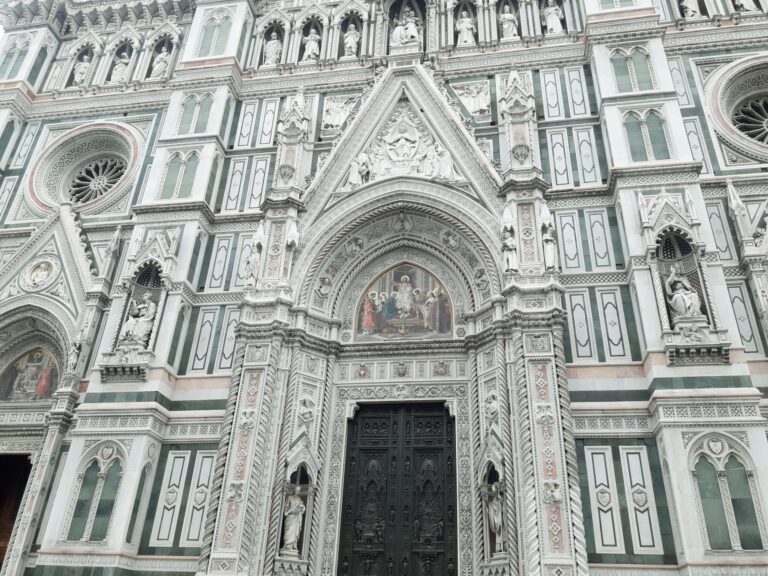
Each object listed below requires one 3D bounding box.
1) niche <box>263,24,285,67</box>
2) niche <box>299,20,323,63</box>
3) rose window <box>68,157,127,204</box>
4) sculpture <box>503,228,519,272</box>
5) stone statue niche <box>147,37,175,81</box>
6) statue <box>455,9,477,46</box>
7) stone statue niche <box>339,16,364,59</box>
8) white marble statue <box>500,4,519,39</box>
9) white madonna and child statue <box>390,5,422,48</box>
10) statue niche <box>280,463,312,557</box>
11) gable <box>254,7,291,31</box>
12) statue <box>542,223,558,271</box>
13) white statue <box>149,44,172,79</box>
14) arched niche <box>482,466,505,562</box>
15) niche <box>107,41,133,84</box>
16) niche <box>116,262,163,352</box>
[{"bbox_3d":[-5.486,-12.037,31.488,1.124,3.133,0.846,-3,-30,10],"label":"niche"},{"bbox_3d":[-3.533,-12.280,31.085,1.200,3.150,0.800,-3,-30,10],"label":"niche"},{"bbox_3d":[-13.843,-5.055,30.322,3.100,3.100,0.400,-3,-30,10],"label":"rose window"},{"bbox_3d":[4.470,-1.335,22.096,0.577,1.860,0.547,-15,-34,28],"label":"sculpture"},{"bbox_3d":[-11.510,-11.884,32.432,1.200,3.150,0.800,-3,-30,10],"label":"stone statue niche"},{"bbox_3d":[3.899,-12.316,29.670,0.965,2.457,0.696,-3,-30,10],"label":"statue"},{"bbox_3d":[-1.583,-12.376,30.755,1.200,3.150,0.800,-3,-30,10],"label":"stone statue niche"},{"bbox_3d":[5.946,-12.664,29.544,0.880,2.350,0.650,-3,-30,10],"label":"white marble statue"},{"bbox_3d":[1.093,-12.468,29.786,1.412,2.785,0.995,-3,-30,10],"label":"white madonna and child statue"},{"bbox_3d":[-2.999,7.264,20.581,0.880,2.900,0.650,21,-34,-29],"label":"statue niche"},{"bbox_3d":[-5.567,-13.699,31.900,1.850,1.500,0.400,-3,-30,10],"label":"gable"},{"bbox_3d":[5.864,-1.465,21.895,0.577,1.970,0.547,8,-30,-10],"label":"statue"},{"bbox_3d":[-11.583,-11.820,32.520,0.880,2.350,0.650,-3,-30,10],"label":"white statue"},{"bbox_3d":[3.681,6.957,19.497,0.650,2.900,0.880,21,-34,-29],"label":"arched niche"},{"bbox_3d":[-13.786,-11.797,32.987,1.174,3.133,0.846,-3,-30,10],"label":"niche"},{"bbox_3d":[-9.084,0.659,23.481,1.393,3.730,1.144,-3,-30,10],"label":"niche"}]

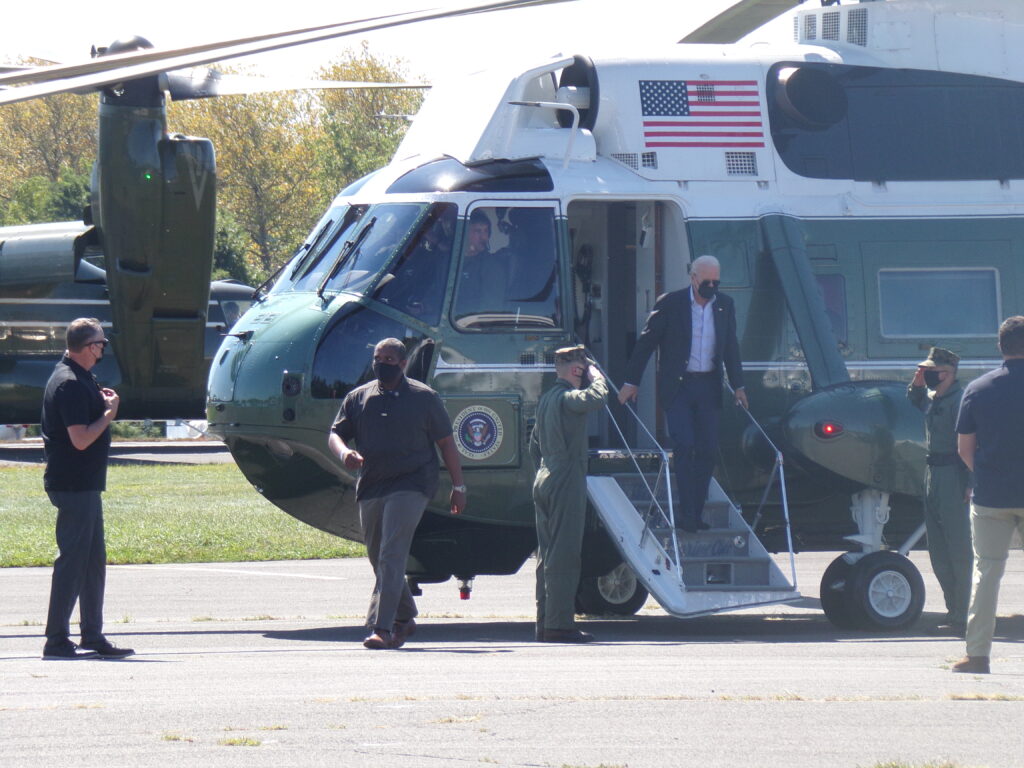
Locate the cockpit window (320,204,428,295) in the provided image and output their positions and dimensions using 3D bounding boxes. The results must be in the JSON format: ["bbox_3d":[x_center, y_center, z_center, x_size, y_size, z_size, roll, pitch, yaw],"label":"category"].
[{"bbox_3d":[-0.889,-0.851,43.430,0.100,0.680,0.620,39,-22,-30],"label":"cockpit window"}]

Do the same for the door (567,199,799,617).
[{"bbox_3d":[1.035,0.139,42.884,0.950,2.600,1.350,0,0,-24],"label":"door"}]

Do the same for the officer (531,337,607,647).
[{"bbox_3d":[0.348,0.662,41.500,0.430,1.790,0.560,0,0,-24],"label":"officer"}]

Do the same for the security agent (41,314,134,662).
[{"bbox_3d":[-2.344,0.577,37.900,0.540,1.860,0.520,0,0,-12],"label":"security agent"}]

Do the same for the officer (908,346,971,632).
[{"bbox_3d":[2.678,0.655,43.000,0.430,1.780,0.560,0,0,-24],"label":"officer"}]

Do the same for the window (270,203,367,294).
[{"bbox_3d":[-1.240,-0.862,43.980,0.120,0.680,0.800,35,-12,-17],"label":"window"}]

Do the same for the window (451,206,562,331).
[{"bbox_3d":[-0.035,-0.726,43.130,0.760,0.790,0.100,0,-3,-20],"label":"window"}]

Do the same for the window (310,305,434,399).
[{"bbox_3d":[-0.874,-0.204,42.980,0.780,0.580,0.180,0,-8,4],"label":"window"}]

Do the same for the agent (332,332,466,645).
[{"bbox_3d":[-0.667,0.644,40.000,0.780,1.810,0.600,0,0,16],"label":"agent"}]

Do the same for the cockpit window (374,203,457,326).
[{"bbox_3d":[-0.612,-0.756,43.080,0.540,0.780,0.130,0,-10,6],"label":"cockpit window"}]

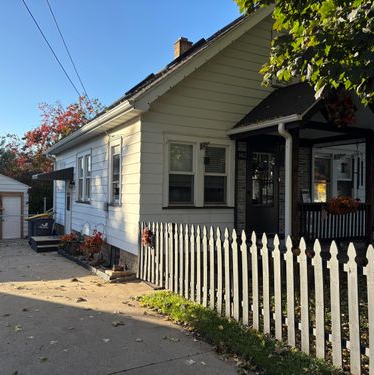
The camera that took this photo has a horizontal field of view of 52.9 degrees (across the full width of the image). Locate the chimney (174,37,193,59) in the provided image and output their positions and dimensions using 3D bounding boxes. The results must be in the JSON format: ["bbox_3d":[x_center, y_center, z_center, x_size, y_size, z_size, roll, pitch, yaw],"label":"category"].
[{"bbox_3d":[-0.113,-5.078,14.015,0.520,0.780,0.500,1,-1,-29],"label":"chimney"}]

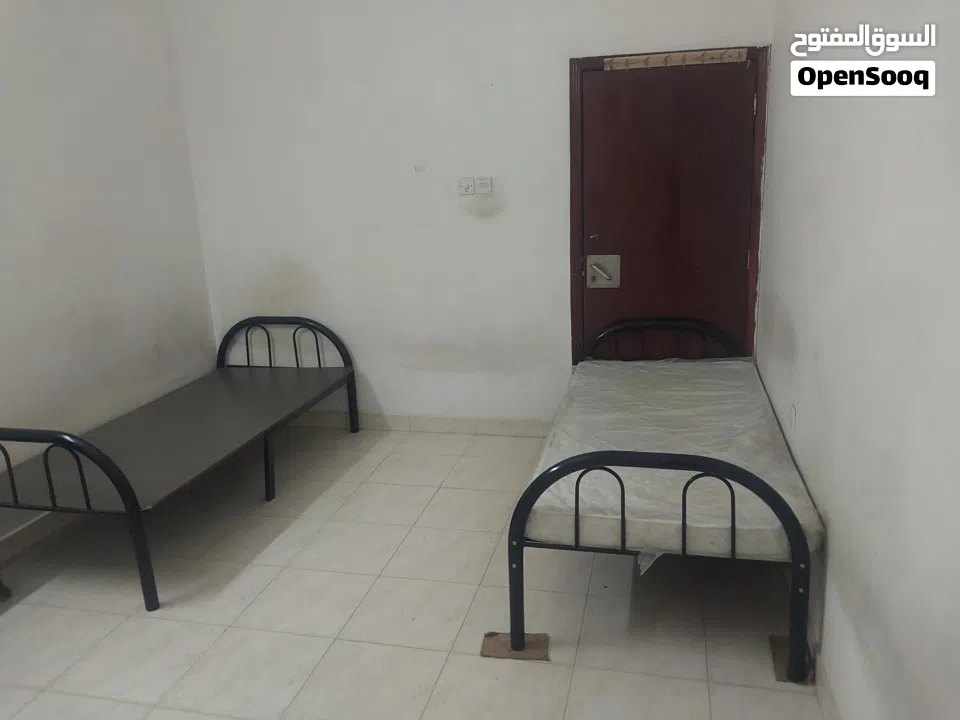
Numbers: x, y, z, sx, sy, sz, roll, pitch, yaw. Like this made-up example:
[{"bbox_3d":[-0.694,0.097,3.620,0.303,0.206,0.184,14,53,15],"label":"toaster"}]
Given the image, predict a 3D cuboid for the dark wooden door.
[{"bbox_3d":[0.954,-0.492,4.304,0.850,1.969,0.060,2,16,14],"label":"dark wooden door"}]

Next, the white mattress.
[{"bbox_3d":[0.801,0.306,3.473,0.913,0.116,1.881,2,16,14],"label":"white mattress"}]

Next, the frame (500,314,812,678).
[{"bbox_3d":[0.771,0.380,3.501,0.940,0.724,1.952,2,16,14],"label":"frame"}]

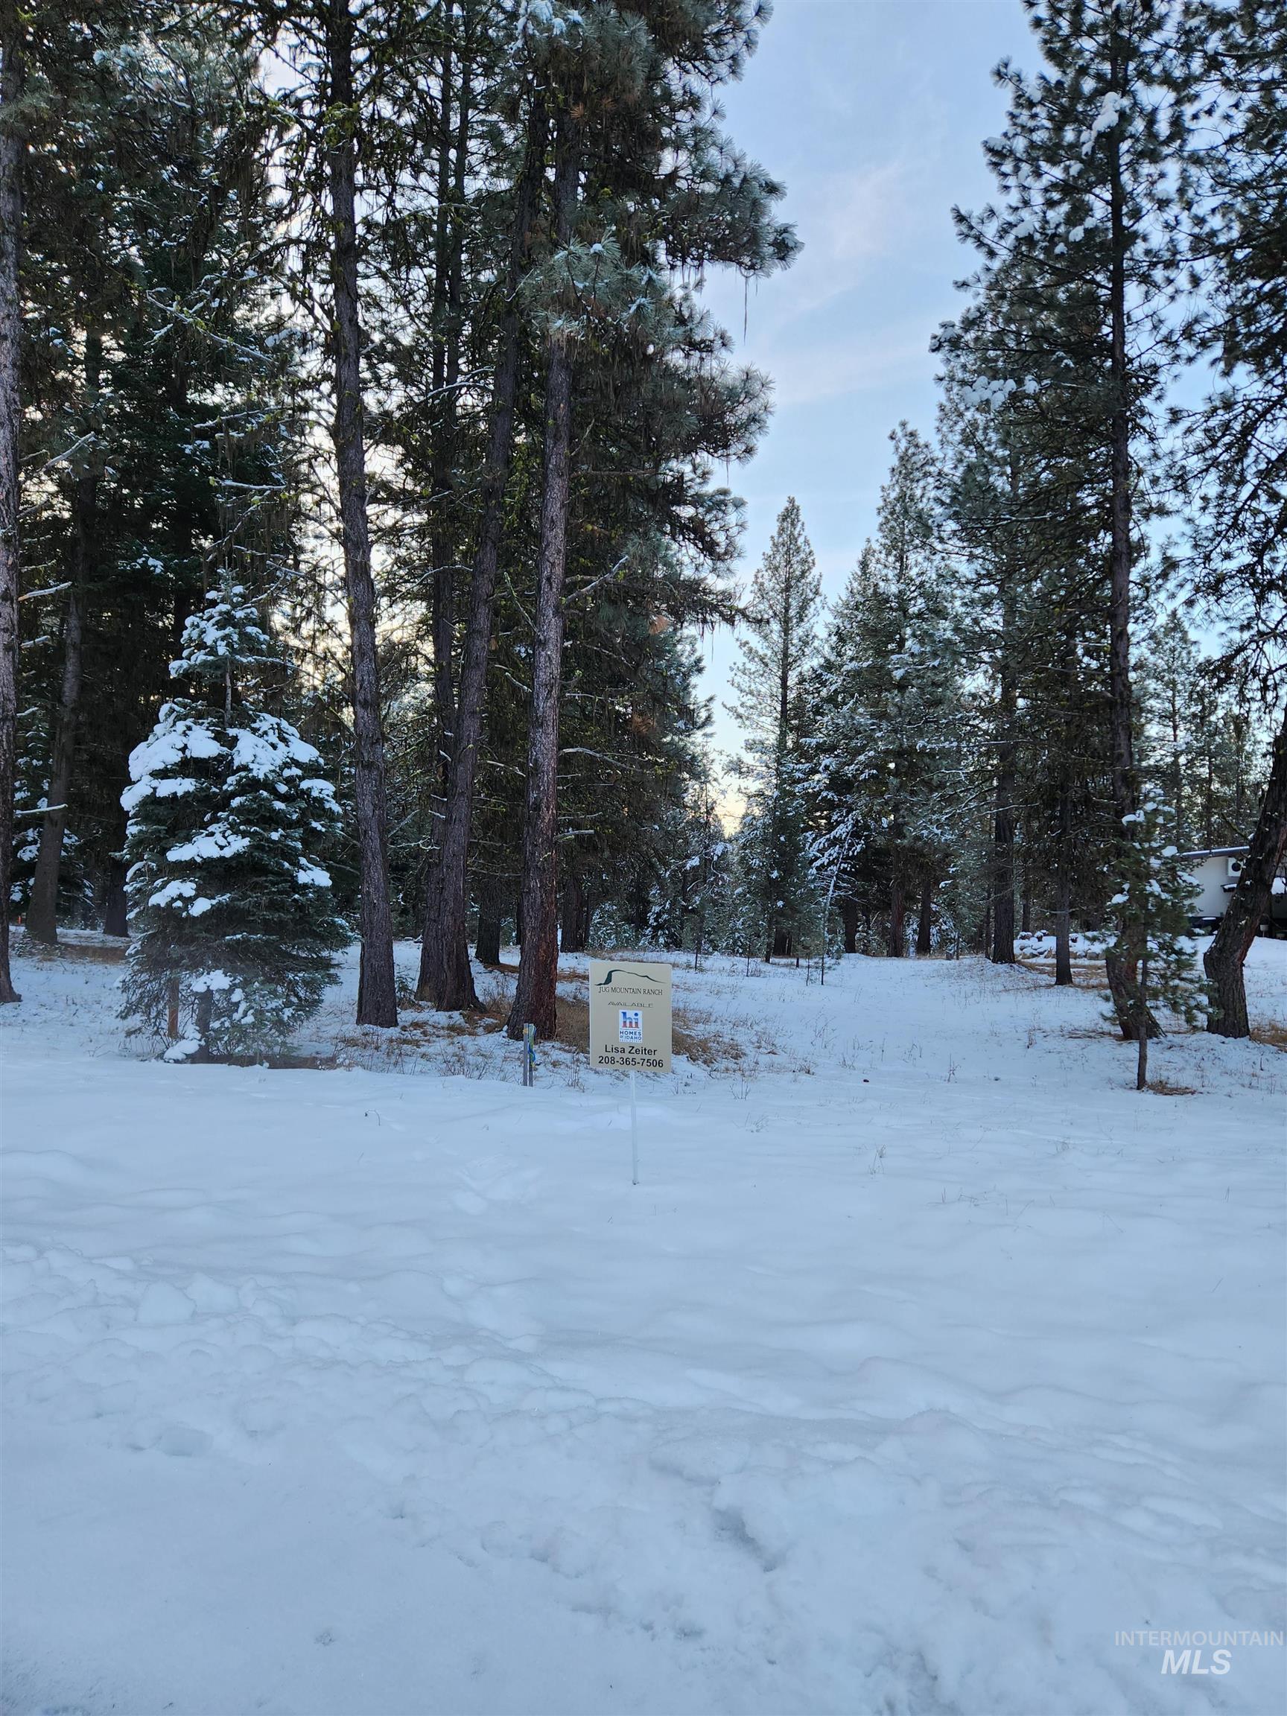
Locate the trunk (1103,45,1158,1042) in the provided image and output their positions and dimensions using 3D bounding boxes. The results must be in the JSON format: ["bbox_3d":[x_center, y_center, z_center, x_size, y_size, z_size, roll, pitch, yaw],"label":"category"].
[{"bbox_3d":[5.306,-3.485,12.431,0.600,10.950,0.500,0,-1,0],"label":"trunk"}]

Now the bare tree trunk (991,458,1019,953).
[{"bbox_3d":[7.819,-3.098,24.629,0.590,10.779,0.500,0,-1,0],"label":"bare tree trunk"}]

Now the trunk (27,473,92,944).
[{"bbox_3d":[-12.351,-3.201,24.120,1.300,9.989,0.650,0,-1,0],"label":"trunk"}]

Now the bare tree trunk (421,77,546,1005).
[{"bbox_3d":[-2.137,-4.147,15.148,1.600,12.301,0.800,0,-1,0],"label":"bare tree trunk"}]

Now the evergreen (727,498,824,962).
[{"bbox_3d":[2.851,-2.789,24.621,2.050,10.046,2.000,0,-1,0],"label":"evergreen"}]

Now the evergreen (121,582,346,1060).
[{"bbox_3d":[-3.863,-0.359,10.754,2.100,4.506,2.050,0,-1,0],"label":"evergreen"}]

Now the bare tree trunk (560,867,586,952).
[{"bbox_3d":[-1.606,1.208,26.023,0.600,1.957,0.570,0,-1,0],"label":"bare tree trunk"}]

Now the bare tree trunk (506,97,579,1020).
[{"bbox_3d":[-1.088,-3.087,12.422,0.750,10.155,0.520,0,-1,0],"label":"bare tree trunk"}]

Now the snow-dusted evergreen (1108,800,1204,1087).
[{"bbox_3d":[4.190,0.693,9.328,0.770,2.344,0.750,0,-1,0],"label":"snow-dusted evergreen"}]

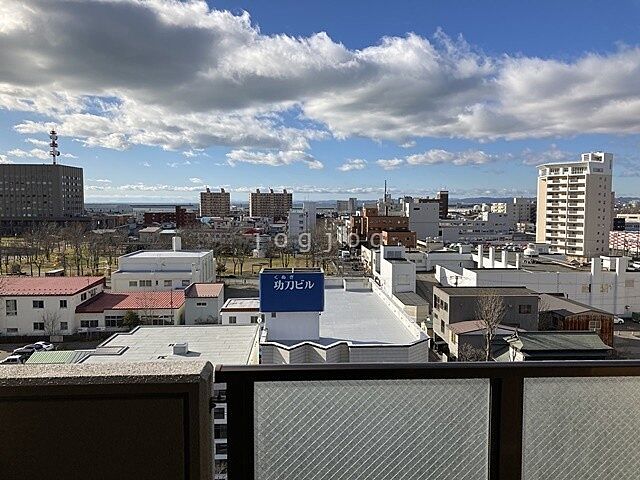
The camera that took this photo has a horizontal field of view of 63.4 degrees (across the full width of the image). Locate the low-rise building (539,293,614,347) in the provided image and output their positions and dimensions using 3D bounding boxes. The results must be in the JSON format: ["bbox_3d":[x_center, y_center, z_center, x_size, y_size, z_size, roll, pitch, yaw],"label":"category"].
[{"bbox_3d":[38.780,12.715,82.307,7.600,6.100,14.200,0,4,-3],"label":"low-rise building"}]

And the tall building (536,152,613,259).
[{"bbox_3d":[96.744,-12.617,197.580,16.000,40.200,20.500,-2,5,-30],"label":"tall building"}]

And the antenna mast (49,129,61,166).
[{"bbox_3d":[-163.413,-56.812,319.000,4.800,22.000,4.600,0,4,-3],"label":"antenna mast"}]

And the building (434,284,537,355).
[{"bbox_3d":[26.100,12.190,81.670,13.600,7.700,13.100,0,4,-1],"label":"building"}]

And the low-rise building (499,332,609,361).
[{"bbox_3d":[31.288,14.310,67.700,11.600,5.000,6.200,0,4,-3],"label":"low-rise building"}]

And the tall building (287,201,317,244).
[{"bbox_3d":[-8.590,-7.815,249.909,13.330,20.400,14.000,0,4,-2],"label":"tall building"}]

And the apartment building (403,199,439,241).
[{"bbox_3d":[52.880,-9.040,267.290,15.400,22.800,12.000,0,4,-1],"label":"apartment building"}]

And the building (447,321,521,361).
[{"bbox_3d":[23.770,14.108,74.042,10.000,4.500,5.300,0,4,-3],"label":"building"}]

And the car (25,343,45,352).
[{"bbox_3d":[-41.620,15.780,75.140,3.900,1.500,1.700,0,4,-1],"label":"car"}]

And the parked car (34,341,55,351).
[{"bbox_3d":[-41.030,15.690,76.340,3.900,1.500,1.700,0,4,-1],"label":"parked car"}]

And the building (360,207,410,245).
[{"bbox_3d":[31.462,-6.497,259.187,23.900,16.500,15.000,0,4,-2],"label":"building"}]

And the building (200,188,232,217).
[{"bbox_3d":[-111.080,-34.670,546.060,28.500,33.000,12.000,-1,4,-19],"label":"building"}]

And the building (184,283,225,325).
[{"bbox_3d":[-21.210,11.930,96.120,6.100,6.100,7.000,0,4,-1],"label":"building"}]

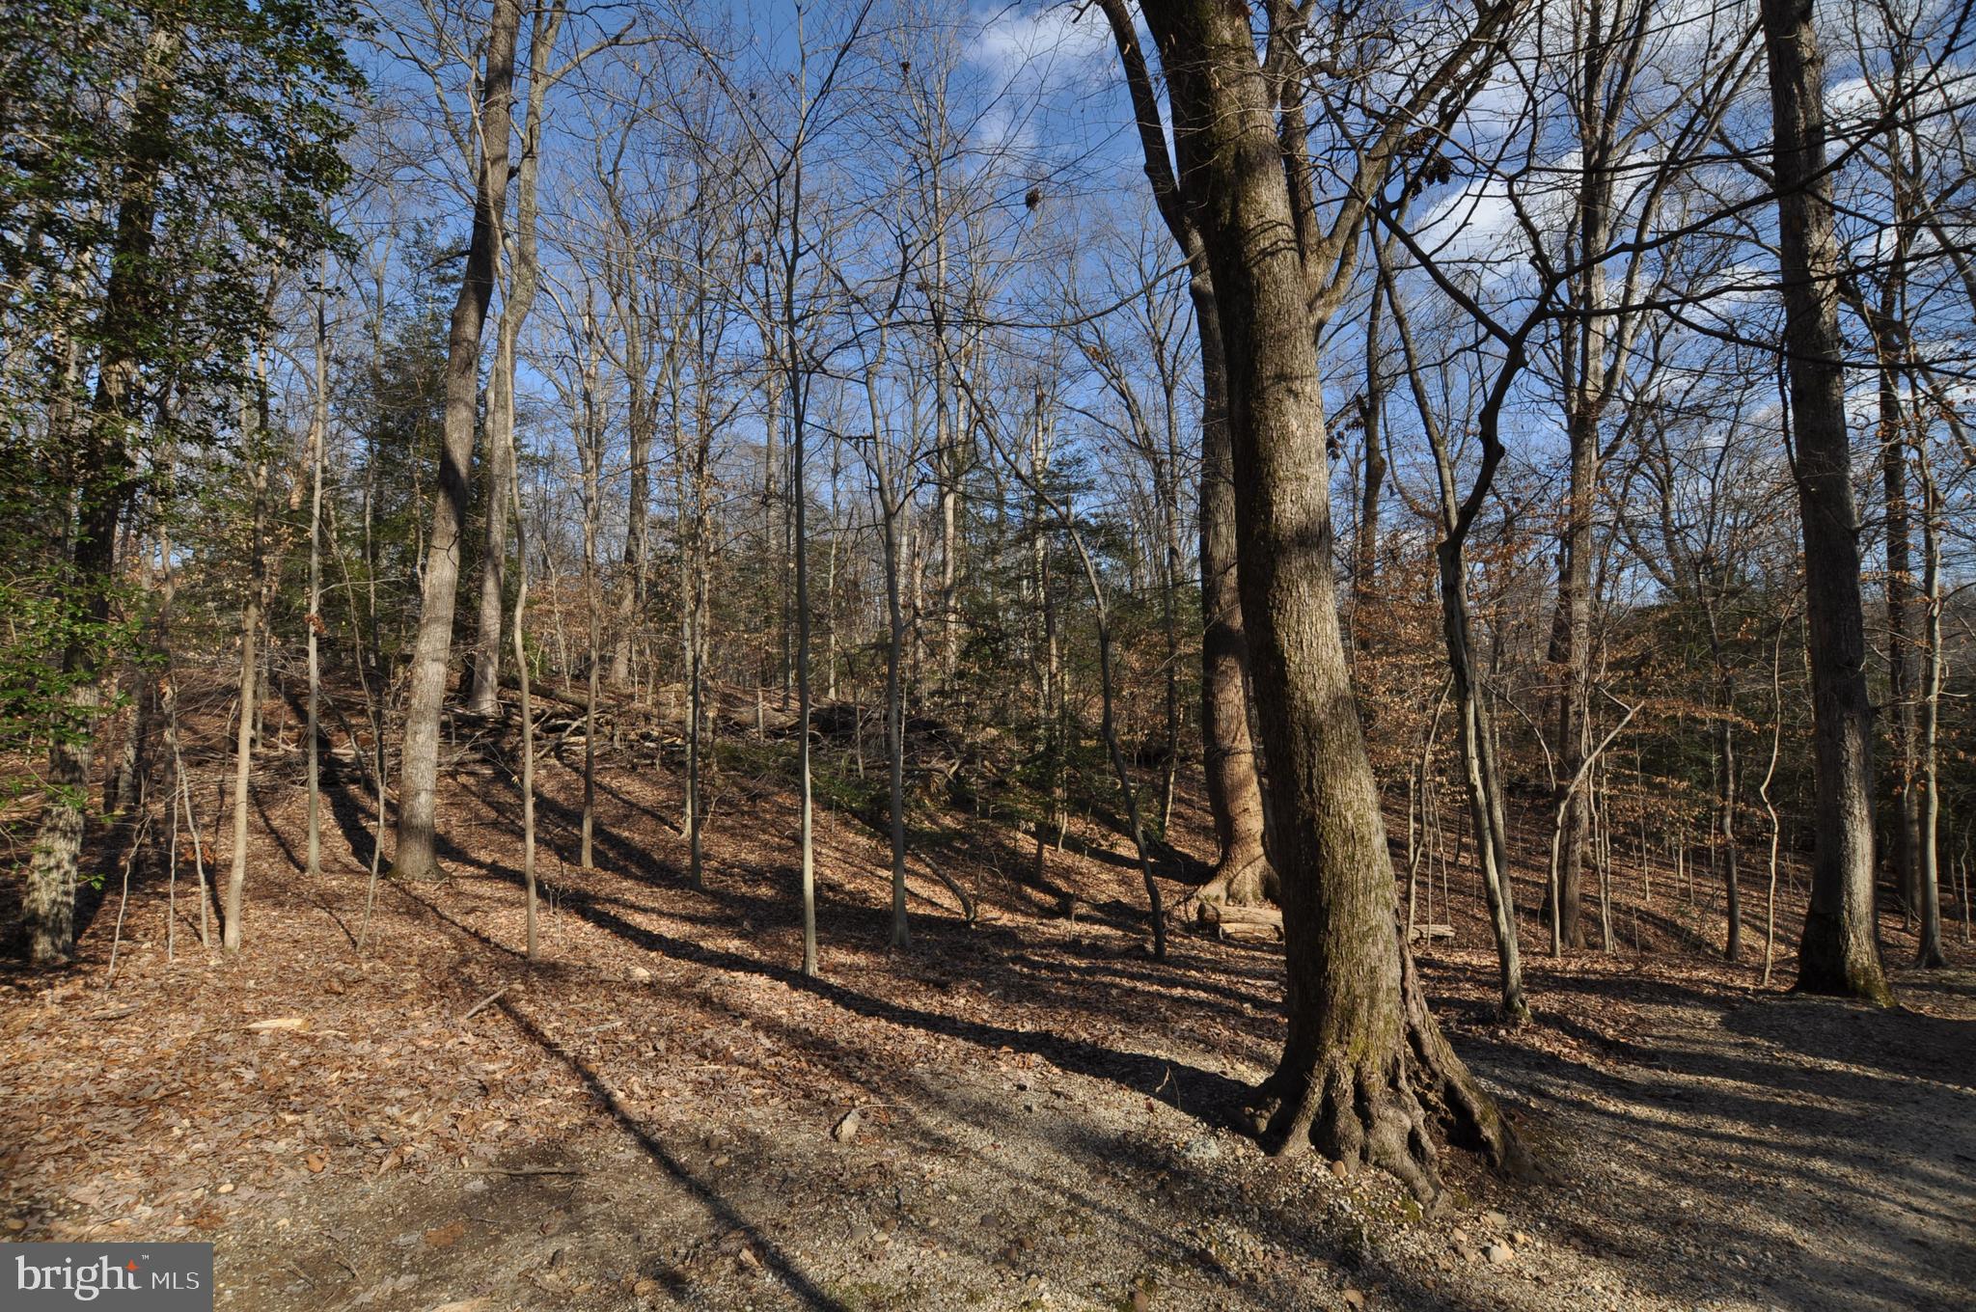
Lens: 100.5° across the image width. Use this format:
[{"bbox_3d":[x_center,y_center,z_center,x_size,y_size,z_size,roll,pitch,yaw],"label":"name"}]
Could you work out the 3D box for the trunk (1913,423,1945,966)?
[{"bbox_3d":[6.735,0.304,5.881,0.140,3.780,0.160,2,-3,-41],"label":"trunk"}]

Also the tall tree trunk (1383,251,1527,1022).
[{"bbox_3d":[2.666,-0.160,4.695,0.720,4.406,0.400,-2,-3,30],"label":"tall tree trunk"}]

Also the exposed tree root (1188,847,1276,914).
[{"bbox_3d":[2.135,1.935,7.109,0.800,0.568,0.620,-1,-3,16],"label":"exposed tree root"}]

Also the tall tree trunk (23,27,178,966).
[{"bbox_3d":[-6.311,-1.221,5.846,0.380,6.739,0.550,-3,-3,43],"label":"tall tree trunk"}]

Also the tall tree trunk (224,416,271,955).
[{"bbox_3d":[-5.301,0.182,5.883,0.170,3.853,0.130,2,-3,-42],"label":"tall tree trunk"}]

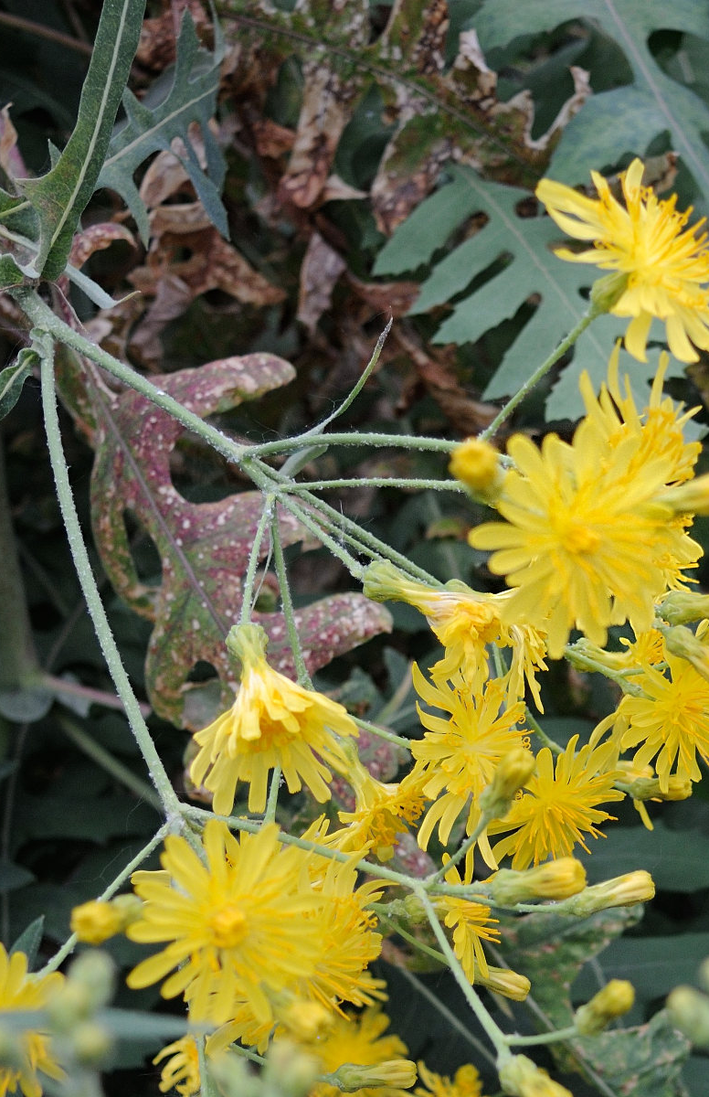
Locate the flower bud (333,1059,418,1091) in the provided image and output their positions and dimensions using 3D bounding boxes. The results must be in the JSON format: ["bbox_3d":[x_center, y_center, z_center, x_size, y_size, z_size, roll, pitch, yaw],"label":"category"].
[{"bbox_3d":[0.005,0.131,0.295,0.021,0.008,0.008,-6,-6,7],"label":"flower bud"}]

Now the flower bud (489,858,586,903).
[{"bbox_3d":[0.045,0.083,0.295,0.025,0.010,0.010,-8,-6,12],"label":"flower bud"}]

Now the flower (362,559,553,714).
[{"bbox_3d":[0.018,0.016,0.210,0.034,0.022,0.022,30,0,16],"label":"flower"}]

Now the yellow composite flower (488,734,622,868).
[{"bbox_3d":[0.036,0.046,0.215,0.027,0.027,0.017,-45,30,0],"label":"yellow composite flower"}]

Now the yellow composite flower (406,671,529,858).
[{"bbox_3d":[0.031,0.056,0.312,0.042,0.050,0.023,0,0,-30],"label":"yellow composite flower"}]

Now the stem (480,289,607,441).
[{"bbox_3d":[0.049,-0.047,0.307,0.005,0.051,0.005,38,4,0],"label":"stem"}]

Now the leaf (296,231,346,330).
[{"bbox_3d":[-0.012,-0.095,0.420,0.017,0.035,0.009,6,6,-6],"label":"leaf"}]

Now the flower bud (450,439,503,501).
[{"bbox_3d":[0.019,-0.012,0.187,0.008,0.015,0.008,-29,63,0],"label":"flower bud"}]

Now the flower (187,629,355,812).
[{"bbox_3d":[-0.021,0.044,0.308,0.044,0.049,0.040,-9,6,-6],"label":"flower"}]

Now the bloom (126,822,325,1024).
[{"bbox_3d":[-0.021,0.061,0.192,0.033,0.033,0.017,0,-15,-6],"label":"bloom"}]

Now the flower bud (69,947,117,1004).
[{"bbox_3d":[-0.033,0.054,0.150,0.006,0.008,0.006,3,24,0],"label":"flower bud"}]

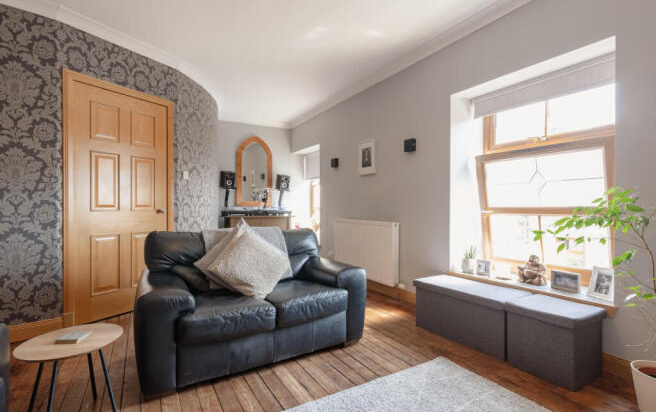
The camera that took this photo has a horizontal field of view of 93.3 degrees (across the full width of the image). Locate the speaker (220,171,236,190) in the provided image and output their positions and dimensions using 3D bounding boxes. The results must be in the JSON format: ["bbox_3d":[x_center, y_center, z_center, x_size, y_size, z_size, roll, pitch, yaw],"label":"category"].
[{"bbox_3d":[-1.520,-0.393,4.717,0.180,0.255,0.200,0,0,-32],"label":"speaker"}]

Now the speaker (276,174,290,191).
[{"bbox_3d":[-0.780,-0.406,5.412,0.157,0.247,0.197,0,7,-30],"label":"speaker"}]

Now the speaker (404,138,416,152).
[{"bbox_3d":[0.805,-0.588,3.024,0.071,0.126,0.099,0,0,-41],"label":"speaker"}]

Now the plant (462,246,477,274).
[{"bbox_3d":[1.182,0.453,2.605,0.111,0.227,0.111,0,0,-30],"label":"plant"}]

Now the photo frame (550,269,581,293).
[{"bbox_3d":[1.630,0.516,2.116,0.040,0.122,0.160,0,0,-29],"label":"photo frame"}]

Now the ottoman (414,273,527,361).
[{"bbox_3d":[1.060,0.797,2.334,0.365,0.370,0.725,0,0,-34],"label":"ottoman"}]

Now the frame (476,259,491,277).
[{"bbox_3d":[1.267,0.501,2.510,0.096,0.133,0.030,0,-10,43],"label":"frame"}]

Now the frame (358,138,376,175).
[{"bbox_3d":[0.471,-0.573,3.665,0.025,0.390,0.288,0,0,-32],"label":"frame"}]

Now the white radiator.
[{"bbox_3d":[0.426,0.505,3.712,0.091,0.672,1.151,0,0,-30],"label":"white radiator"}]

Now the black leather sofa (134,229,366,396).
[{"bbox_3d":[-0.567,0.599,2.313,1.464,0.828,0.919,0,0,-30],"label":"black leather sofa"}]

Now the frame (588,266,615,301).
[{"bbox_3d":[1.719,0.485,1.937,0.028,0.190,0.128,14,-3,-12],"label":"frame"}]

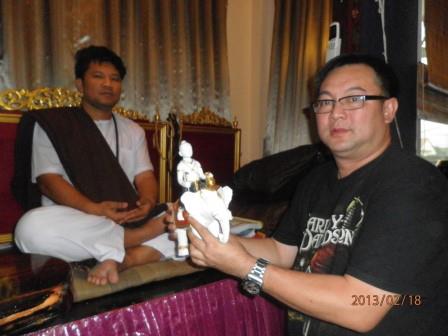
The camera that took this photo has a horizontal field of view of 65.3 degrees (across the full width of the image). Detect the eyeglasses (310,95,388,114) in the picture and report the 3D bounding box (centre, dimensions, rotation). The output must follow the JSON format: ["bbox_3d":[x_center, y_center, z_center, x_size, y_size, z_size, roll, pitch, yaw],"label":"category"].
[{"bbox_3d":[0.308,-0.150,0.848,0.140,0.043,0.141,-6,7,-41],"label":"eyeglasses"}]

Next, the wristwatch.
[{"bbox_3d":[0.062,0.209,0.675,0.043,0.070,0.061,26,37,11],"label":"wristwatch"}]

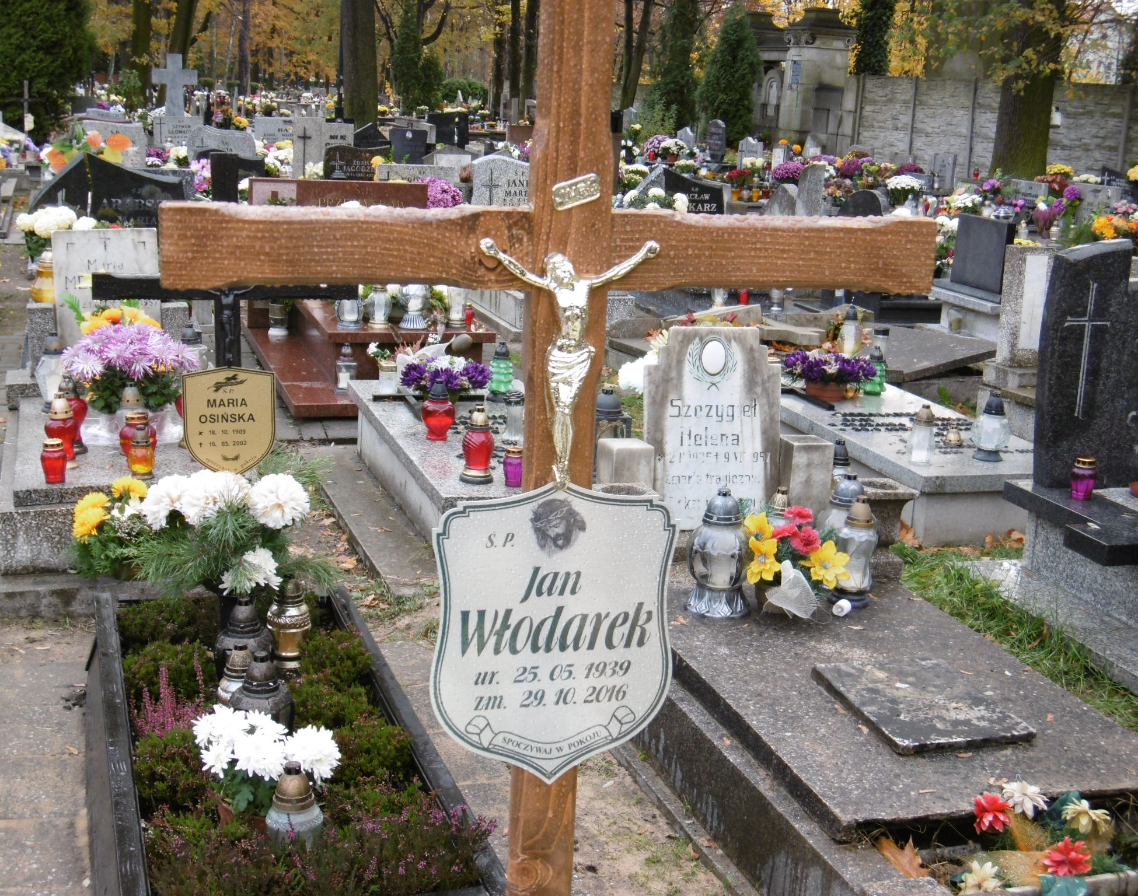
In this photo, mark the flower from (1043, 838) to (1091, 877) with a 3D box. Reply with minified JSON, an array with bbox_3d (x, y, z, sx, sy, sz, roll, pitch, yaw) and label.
[{"bbox_3d":[0.865,0.711,3.058,0.080,0.060,0.060,6,13,17],"label":"flower"}]

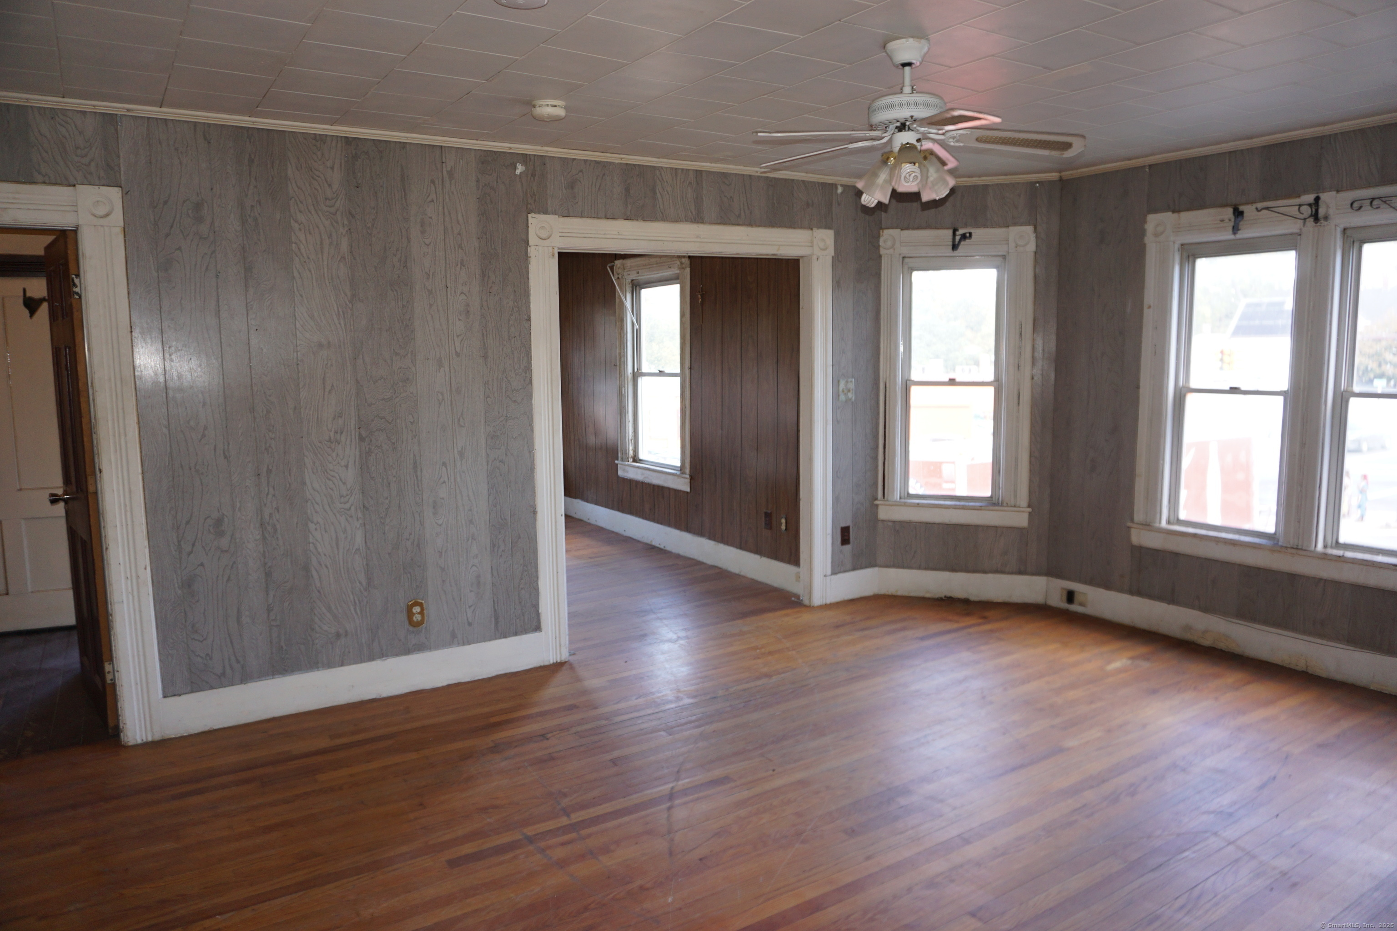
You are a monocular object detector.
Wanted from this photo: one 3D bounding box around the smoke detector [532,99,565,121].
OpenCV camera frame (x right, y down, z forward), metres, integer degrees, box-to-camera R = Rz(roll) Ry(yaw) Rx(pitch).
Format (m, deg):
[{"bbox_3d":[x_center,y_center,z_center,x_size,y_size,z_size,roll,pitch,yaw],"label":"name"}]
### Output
[{"bbox_3d":[-0.557,-1.322,3.472,0.126,0.052,0.126,0,8,0],"label":"smoke detector"}]

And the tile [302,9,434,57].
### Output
[{"bbox_3d":[-0.923,-1.215,2.610,0.303,0.015,0.303,-6,9,-32],"label":"tile"}]

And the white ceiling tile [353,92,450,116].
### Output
[{"bbox_3d":[-1.102,-1.350,3.474,0.302,0.015,0.302,-5,9,-33],"label":"white ceiling tile"}]

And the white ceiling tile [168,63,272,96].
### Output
[{"bbox_3d":[-1.623,-1.307,3.168,0.303,0.016,0.303,-5,9,-33],"label":"white ceiling tile"}]

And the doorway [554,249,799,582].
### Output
[{"bbox_3d":[-0.033,-0.095,4.833,1.490,1.930,0.140,-5,9,-31],"label":"doorway"}]

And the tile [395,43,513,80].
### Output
[{"bbox_3d":[-0.769,-1.284,2.962,0.302,0.015,0.302,-5,9,-33],"label":"tile"}]

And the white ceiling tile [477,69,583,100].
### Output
[{"bbox_3d":[-0.589,-1.322,3.242,0.303,0.016,0.303,-5,9,-33],"label":"white ceiling tile"}]

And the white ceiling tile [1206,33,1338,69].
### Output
[{"bbox_3d":[1.787,-1.282,2.892,0.303,0.015,0.303,-6,9,-32],"label":"white ceiling tile"}]

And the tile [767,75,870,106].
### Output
[{"bbox_3d":[0.448,-1.337,3.316,0.305,0.018,0.305,-5,9,-33],"label":"tile"}]

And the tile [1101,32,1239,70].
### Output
[{"bbox_3d":[1.461,-1.286,2.888,0.302,0.015,0.302,-5,9,-33],"label":"tile"}]

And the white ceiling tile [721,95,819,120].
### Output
[{"bbox_3d":[0.281,-1.370,3.569,0.305,0.018,0.305,-5,9,-33],"label":"white ceiling tile"}]

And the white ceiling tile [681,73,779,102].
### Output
[{"bbox_3d":[0.109,-1.332,3.297,0.303,0.016,0.303,-5,9,-33],"label":"white ceiling tile"}]

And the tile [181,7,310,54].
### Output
[{"bbox_3d":[-1.287,-1.240,2.644,0.302,0.015,0.302,-5,9,-33],"label":"tile"}]

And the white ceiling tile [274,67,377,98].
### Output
[{"bbox_3d":[-1.277,-1.310,3.181,0.305,0.018,0.305,-5,9,-33],"label":"white ceiling tile"}]

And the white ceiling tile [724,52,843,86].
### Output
[{"bbox_3d":[0.274,-1.300,3.044,0.302,0.015,0.302,-5,9,-33],"label":"white ceiling tile"}]

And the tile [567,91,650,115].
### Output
[{"bbox_3d":[-0.408,-1.359,3.512,0.305,0.018,0.305,-5,9,-33],"label":"tile"}]

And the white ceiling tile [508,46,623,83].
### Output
[{"bbox_3d":[-0.410,-1.266,2.935,0.303,0.015,0.303,-6,9,-32],"label":"white ceiling tile"}]

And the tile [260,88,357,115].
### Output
[{"bbox_3d":[-1.452,-1.347,3.460,0.303,0.016,0.303,-5,9,-33],"label":"tile"}]

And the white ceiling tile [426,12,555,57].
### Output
[{"bbox_3d":[-0.603,-1.248,2.699,0.303,0.016,0.303,-5,9,-33],"label":"white ceiling tile"}]

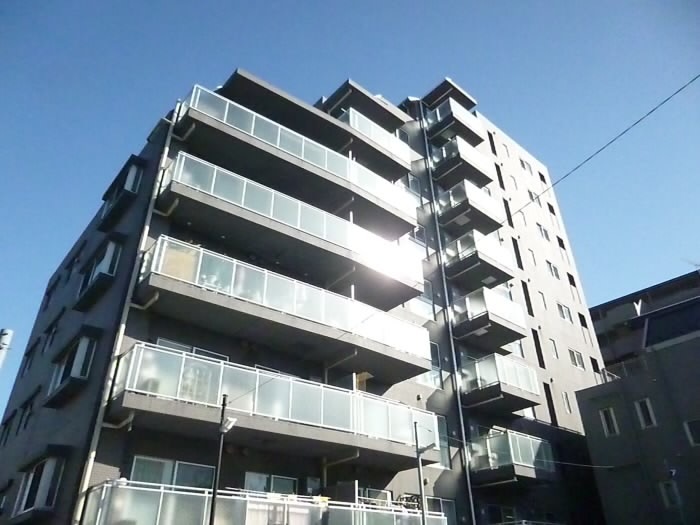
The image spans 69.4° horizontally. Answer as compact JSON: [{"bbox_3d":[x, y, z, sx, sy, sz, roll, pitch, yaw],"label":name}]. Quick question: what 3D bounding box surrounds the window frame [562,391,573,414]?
[{"bbox_3d":[10.722,6.926,24.964,0.500,1.100,0.120,24,-40,-34],"label":"window frame"}]

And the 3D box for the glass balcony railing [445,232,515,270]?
[{"bbox_3d":[5.857,-0.144,22.981,2.680,1.100,1.700,24,-40,-34],"label":"glass balcony railing"}]

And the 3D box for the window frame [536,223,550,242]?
[{"bbox_3d":[12.342,-1.886,32.307,1.283,0.998,0.100,24,-40,-34],"label":"window frame"}]

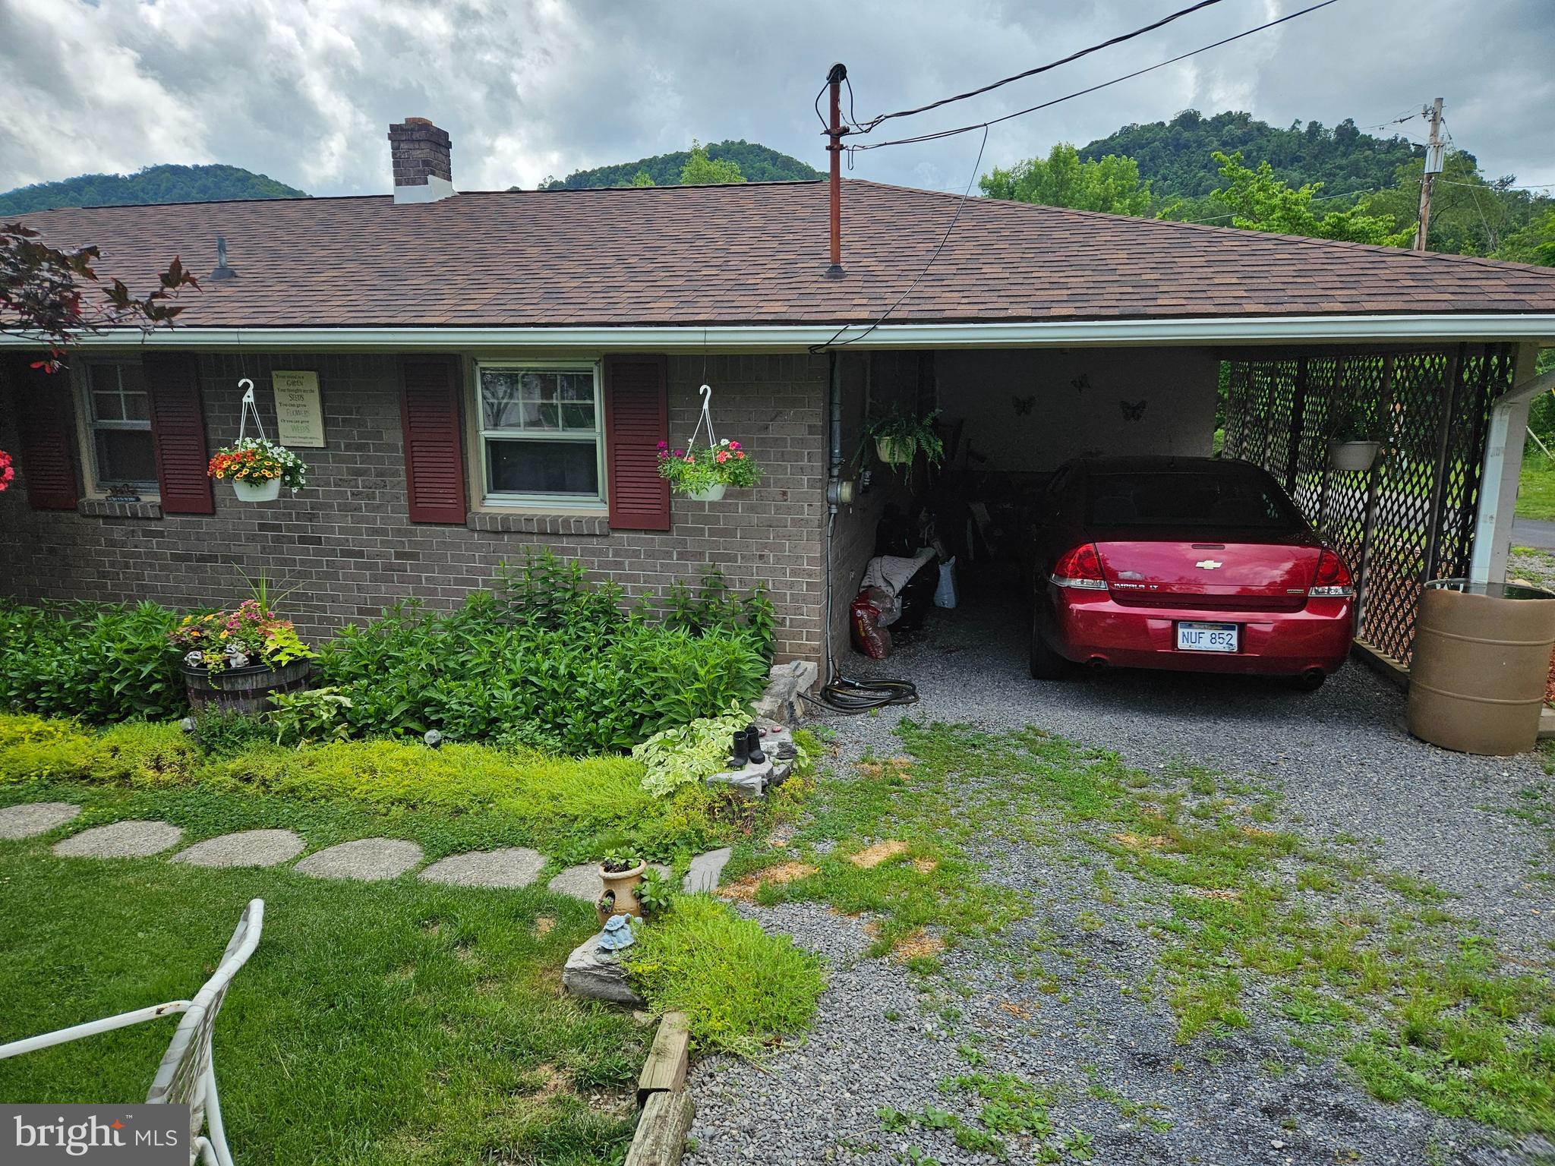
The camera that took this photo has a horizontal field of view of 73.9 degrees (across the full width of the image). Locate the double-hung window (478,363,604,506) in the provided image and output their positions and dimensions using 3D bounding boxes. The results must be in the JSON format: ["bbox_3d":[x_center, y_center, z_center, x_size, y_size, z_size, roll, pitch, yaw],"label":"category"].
[{"bbox_3d":[-1.529,-0.947,6.678,0.880,0.930,0.100,3,12,12],"label":"double-hung window"}]

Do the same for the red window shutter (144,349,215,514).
[{"bbox_3d":[-4.159,-1.037,7.199,0.410,1.090,0.040,3,12,12],"label":"red window shutter"}]

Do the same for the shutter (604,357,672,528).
[{"bbox_3d":[-0.866,-0.873,6.479,0.410,1.090,0.040,3,12,12],"label":"shutter"}]

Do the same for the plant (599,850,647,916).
[{"bbox_3d":[-0.531,1.028,3.515,0.175,0.260,0.175,0,12,0],"label":"plant"}]

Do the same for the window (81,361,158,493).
[{"bbox_3d":[-4.665,-1.099,7.364,0.560,0.930,0.100,3,12,12],"label":"window"}]

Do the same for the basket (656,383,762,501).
[{"bbox_3d":[-0.381,-0.788,5.778,0.550,0.661,0.496,3,12,12],"label":"basket"}]

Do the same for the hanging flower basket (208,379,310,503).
[{"bbox_3d":[-3.217,-0.880,6.409,0.563,0.764,0.525,3,12,12],"label":"hanging flower basket"}]

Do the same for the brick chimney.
[{"bbox_3d":[-3.484,-4.121,10.138,0.440,0.806,0.440,3,12,12],"label":"brick chimney"}]

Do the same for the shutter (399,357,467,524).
[{"bbox_3d":[-2.252,-0.932,6.784,0.410,1.090,0.040,3,12,12],"label":"shutter"}]

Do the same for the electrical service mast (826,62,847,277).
[{"bbox_3d":[0.353,-2.463,6.184,0.130,1.210,0.140,3,12,12],"label":"electrical service mast"}]

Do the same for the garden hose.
[{"bbox_3d":[0.498,0.679,6.484,0.720,0.100,0.520,3,12,12],"label":"garden hose"}]

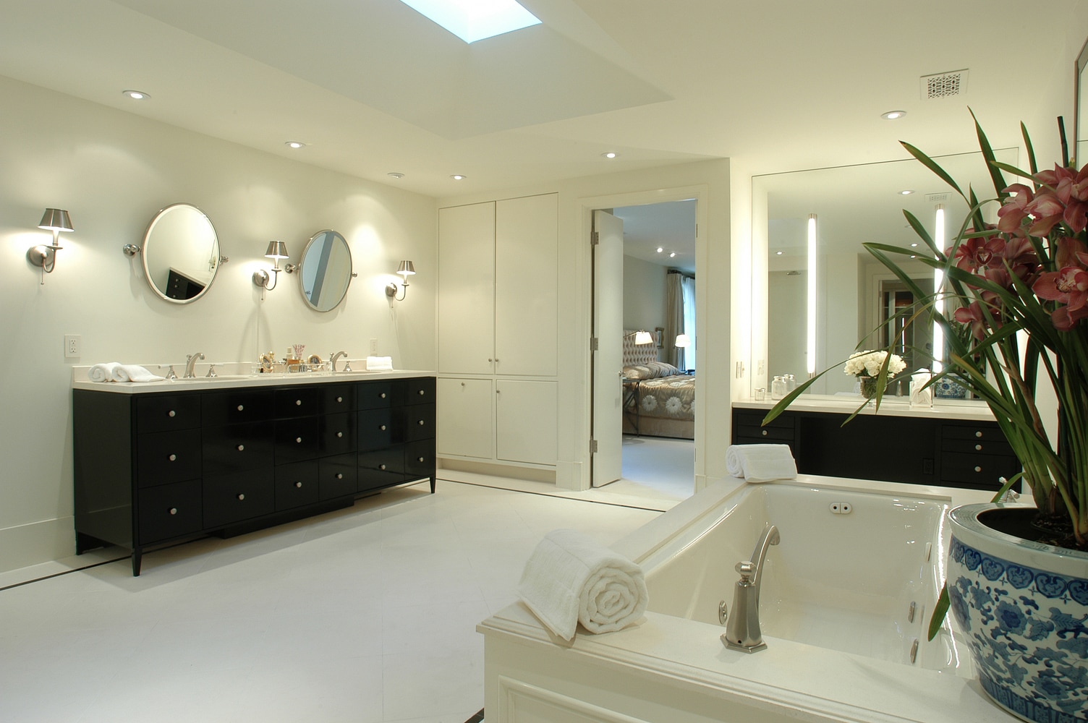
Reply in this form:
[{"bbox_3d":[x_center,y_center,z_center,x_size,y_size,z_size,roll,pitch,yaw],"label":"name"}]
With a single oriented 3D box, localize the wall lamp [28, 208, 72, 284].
[{"bbox_3d":[-2.437,-0.566,3.133,0.246,0.353,0.147,1,2,32],"label":"wall lamp"}]

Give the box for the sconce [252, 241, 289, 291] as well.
[{"bbox_3d":[-1.784,-0.626,4.168,0.244,0.315,0.147,1,2,32],"label":"sconce"}]

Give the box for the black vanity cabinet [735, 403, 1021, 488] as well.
[{"bbox_3d":[2.129,0.666,4.217,1.609,0.681,0.530,1,2,29],"label":"black vanity cabinet"}]

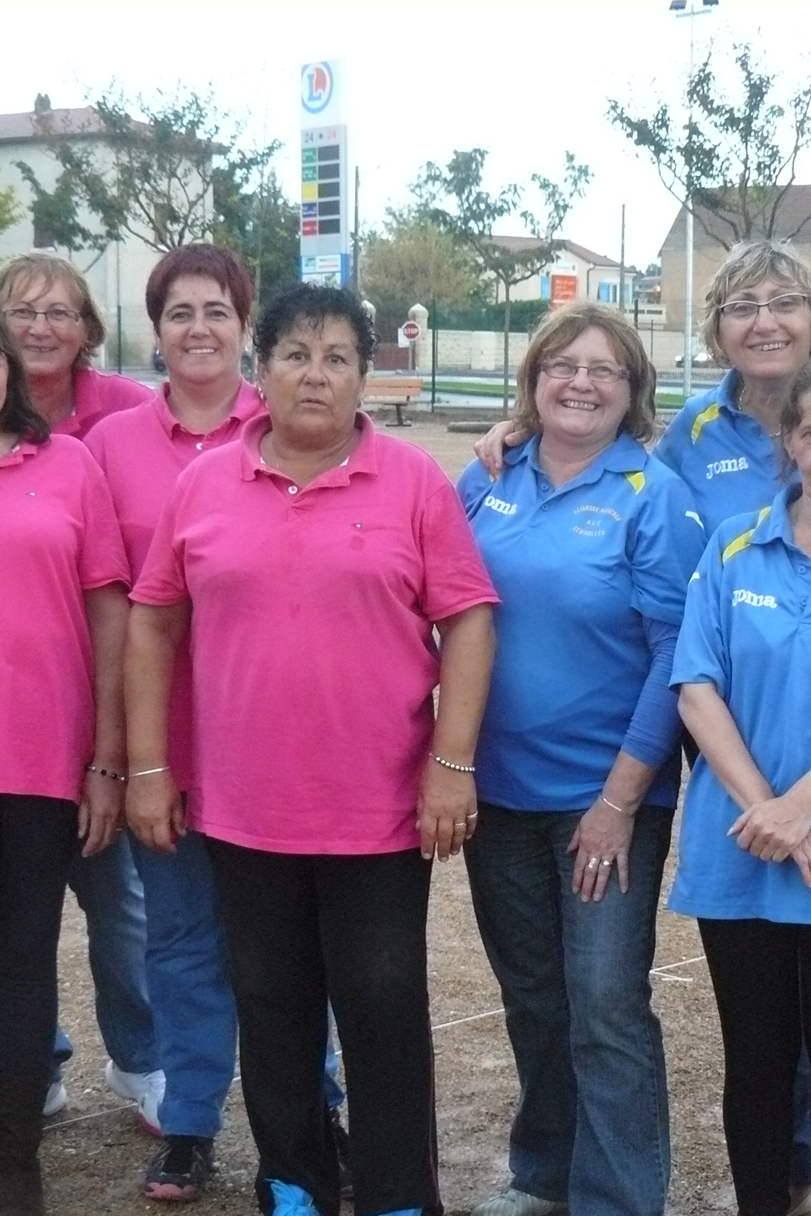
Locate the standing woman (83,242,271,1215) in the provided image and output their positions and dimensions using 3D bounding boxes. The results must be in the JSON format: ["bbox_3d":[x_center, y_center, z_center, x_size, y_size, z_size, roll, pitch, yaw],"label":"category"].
[{"bbox_3d":[-0.342,0.207,4.124,0.490,1.670,0.360,0,7,-4],"label":"standing woman"}]

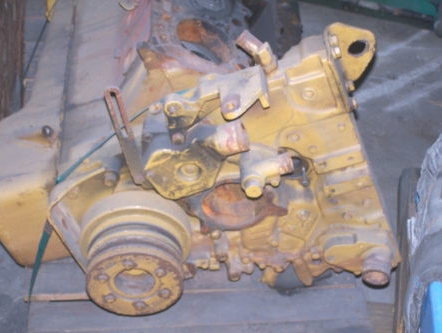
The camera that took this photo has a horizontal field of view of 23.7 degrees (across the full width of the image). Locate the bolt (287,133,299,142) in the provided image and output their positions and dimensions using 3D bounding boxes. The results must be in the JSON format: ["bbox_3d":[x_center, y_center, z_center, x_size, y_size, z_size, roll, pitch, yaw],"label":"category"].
[{"bbox_3d":[0.129,-0.051,1.847,0.020,0.020,0.010,-13,43,10],"label":"bolt"}]

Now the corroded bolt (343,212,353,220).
[{"bbox_3d":[0.241,0.095,1.993,0.017,0.017,0.010,-13,43,10],"label":"corroded bolt"}]

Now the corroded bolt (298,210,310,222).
[{"bbox_3d":[0.155,0.093,1.977,0.021,0.021,0.012,-13,43,10],"label":"corroded bolt"}]

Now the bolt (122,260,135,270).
[{"bbox_3d":[-0.160,0.171,1.816,0.019,0.019,0.010,-13,43,10],"label":"bolt"}]

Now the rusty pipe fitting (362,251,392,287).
[{"bbox_3d":[0.296,0.189,1.997,0.053,0.053,0.056,5,46,5],"label":"rusty pipe fitting"}]

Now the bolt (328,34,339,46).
[{"bbox_3d":[0.186,-0.207,1.733,0.014,0.020,0.020,-13,43,10],"label":"bolt"}]

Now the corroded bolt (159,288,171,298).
[{"bbox_3d":[-0.099,0.226,1.871,0.019,0.019,0.010,-13,43,10],"label":"corroded bolt"}]

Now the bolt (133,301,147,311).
[{"bbox_3d":[-0.145,0.250,1.892,0.019,0.019,0.010,-13,43,10],"label":"bolt"}]

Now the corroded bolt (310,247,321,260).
[{"bbox_3d":[0.183,0.169,2.037,0.018,0.018,0.020,-13,43,10],"label":"corroded bolt"}]

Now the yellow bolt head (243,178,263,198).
[{"bbox_3d":[0.057,0.039,1.837,0.031,0.031,0.022,-13,43,10],"label":"yellow bolt head"}]

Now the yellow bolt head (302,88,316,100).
[{"bbox_3d":[0.147,-0.121,1.765,0.021,0.021,0.010,-13,43,10],"label":"yellow bolt head"}]

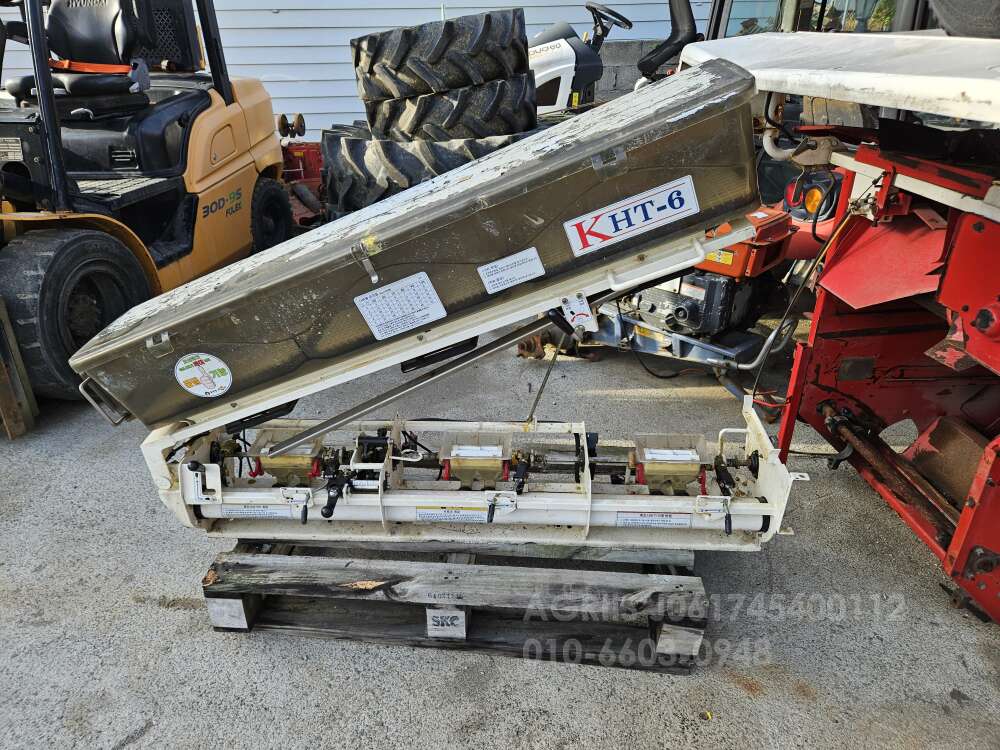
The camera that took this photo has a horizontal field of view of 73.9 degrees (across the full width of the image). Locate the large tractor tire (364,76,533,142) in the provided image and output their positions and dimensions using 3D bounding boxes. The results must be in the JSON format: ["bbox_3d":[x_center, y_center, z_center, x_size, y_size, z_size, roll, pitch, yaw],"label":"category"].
[{"bbox_3d":[-0.330,-1.829,4.720,1.220,0.410,1.220,-8,25,4],"label":"large tractor tire"}]

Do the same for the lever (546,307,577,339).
[{"bbox_3d":[0.162,-0.132,1.697,0.030,0.115,0.030,-38,21,19],"label":"lever"}]

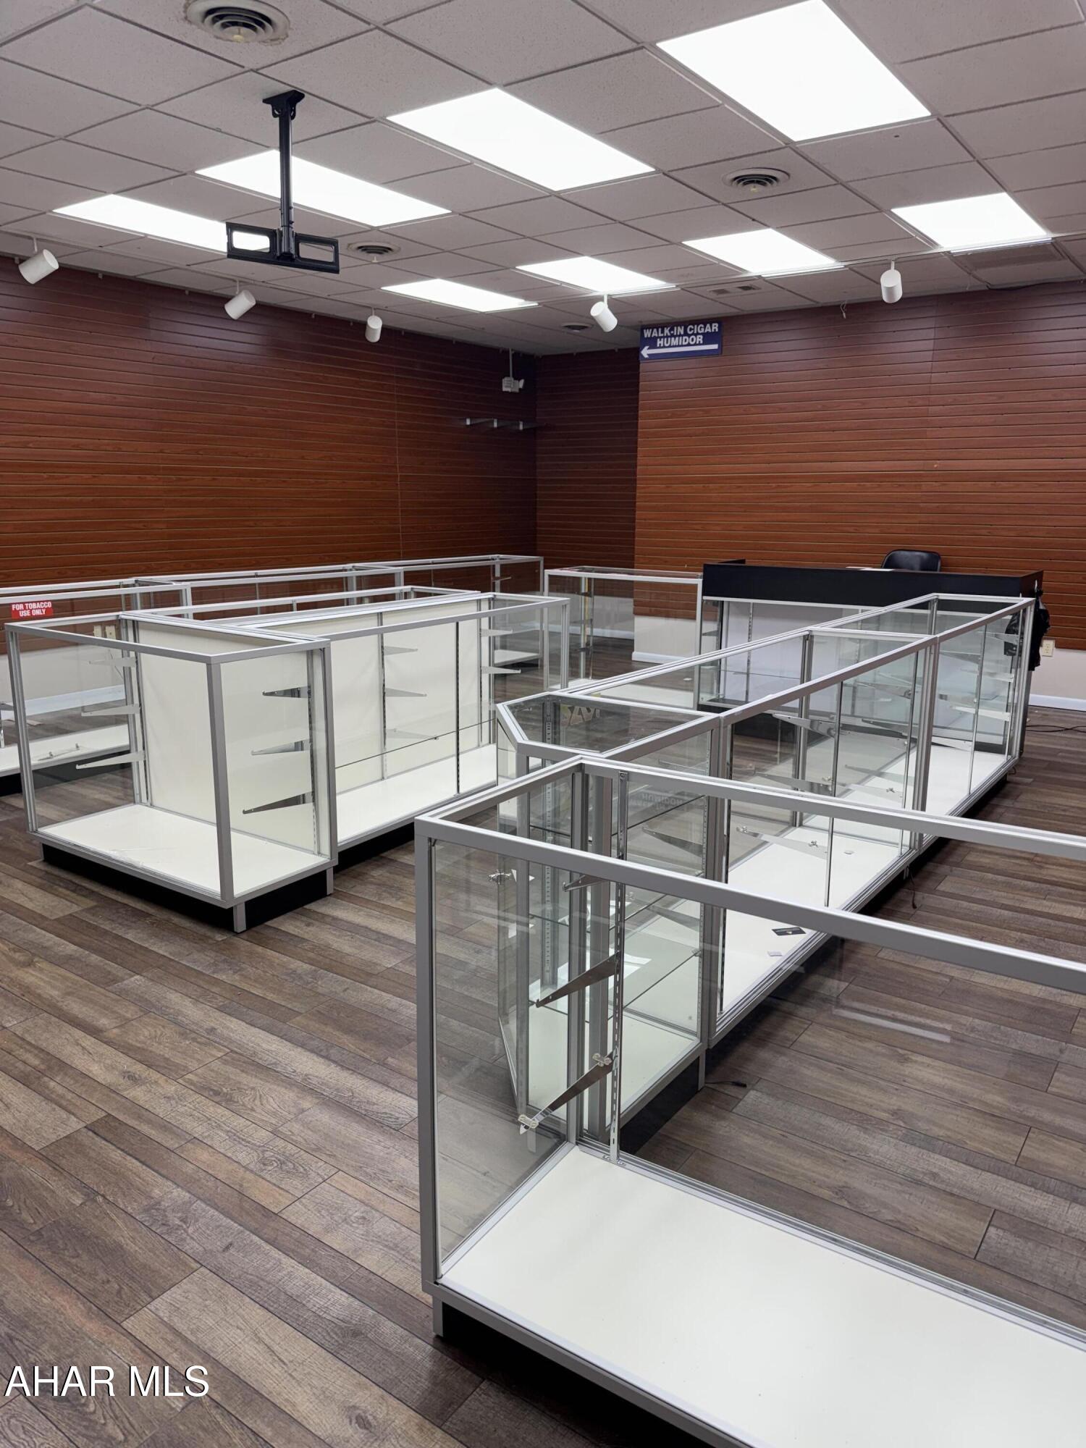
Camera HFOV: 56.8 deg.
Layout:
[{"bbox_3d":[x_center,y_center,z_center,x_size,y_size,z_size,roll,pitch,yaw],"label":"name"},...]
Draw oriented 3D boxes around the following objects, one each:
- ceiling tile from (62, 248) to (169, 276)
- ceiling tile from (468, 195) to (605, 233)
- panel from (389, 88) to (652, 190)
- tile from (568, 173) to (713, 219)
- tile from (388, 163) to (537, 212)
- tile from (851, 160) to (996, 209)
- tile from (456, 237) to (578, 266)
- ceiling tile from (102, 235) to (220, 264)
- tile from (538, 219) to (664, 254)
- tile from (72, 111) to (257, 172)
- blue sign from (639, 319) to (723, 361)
[{"bbox_3d":[-2.833,-3.026,6.589,0.560,0.020,0.600,10,16,35],"label":"ceiling tile"},{"bbox_3d":[-0.018,-2.715,5.352,0.600,0.020,0.600,10,16,35],"label":"ceiling tile"},{"bbox_3d":[-0.053,-2.463,4.279,0.600,0.030,1.200,10,16,35],"label":"panel"},{"bbox_3d":[0.477,-2.629,5.006,0.600,0.020,0.600,10,16,35],"label":"tile"},{"bbox_3d":[-0.374,-2.604,4.870,0.600,0.020,0.600,10,16,35],"label":"tile"},{"bbox_3d":[1.822,-2.570,4.796,0.600,0.020,0.600,10,16,35],"label":"tile"},{"bbox_3d":[-0.157,-2.910,6.180,0.600,0.020,0.600,10,16,35],"label":"tile"},{"bbox_3d":[-2.361,-2.946,6.279,0.600,0.020,0.600,10,16,35],"label":"ceiling tile"},{"bbox_3d":[0.338,-2.825,5.834,0.600,0.020,0.600,10,16,35],"label":"tile"},{"bbox_3d":[-1.581,-2.467,4.251,0.600,0.020,0.600,10,16,35],"label":"tile"},{"bbox_3d":[1.172,-3.261,8.556,0.785,0.290,0.020,10,16,35],"label":"blue sign"}]

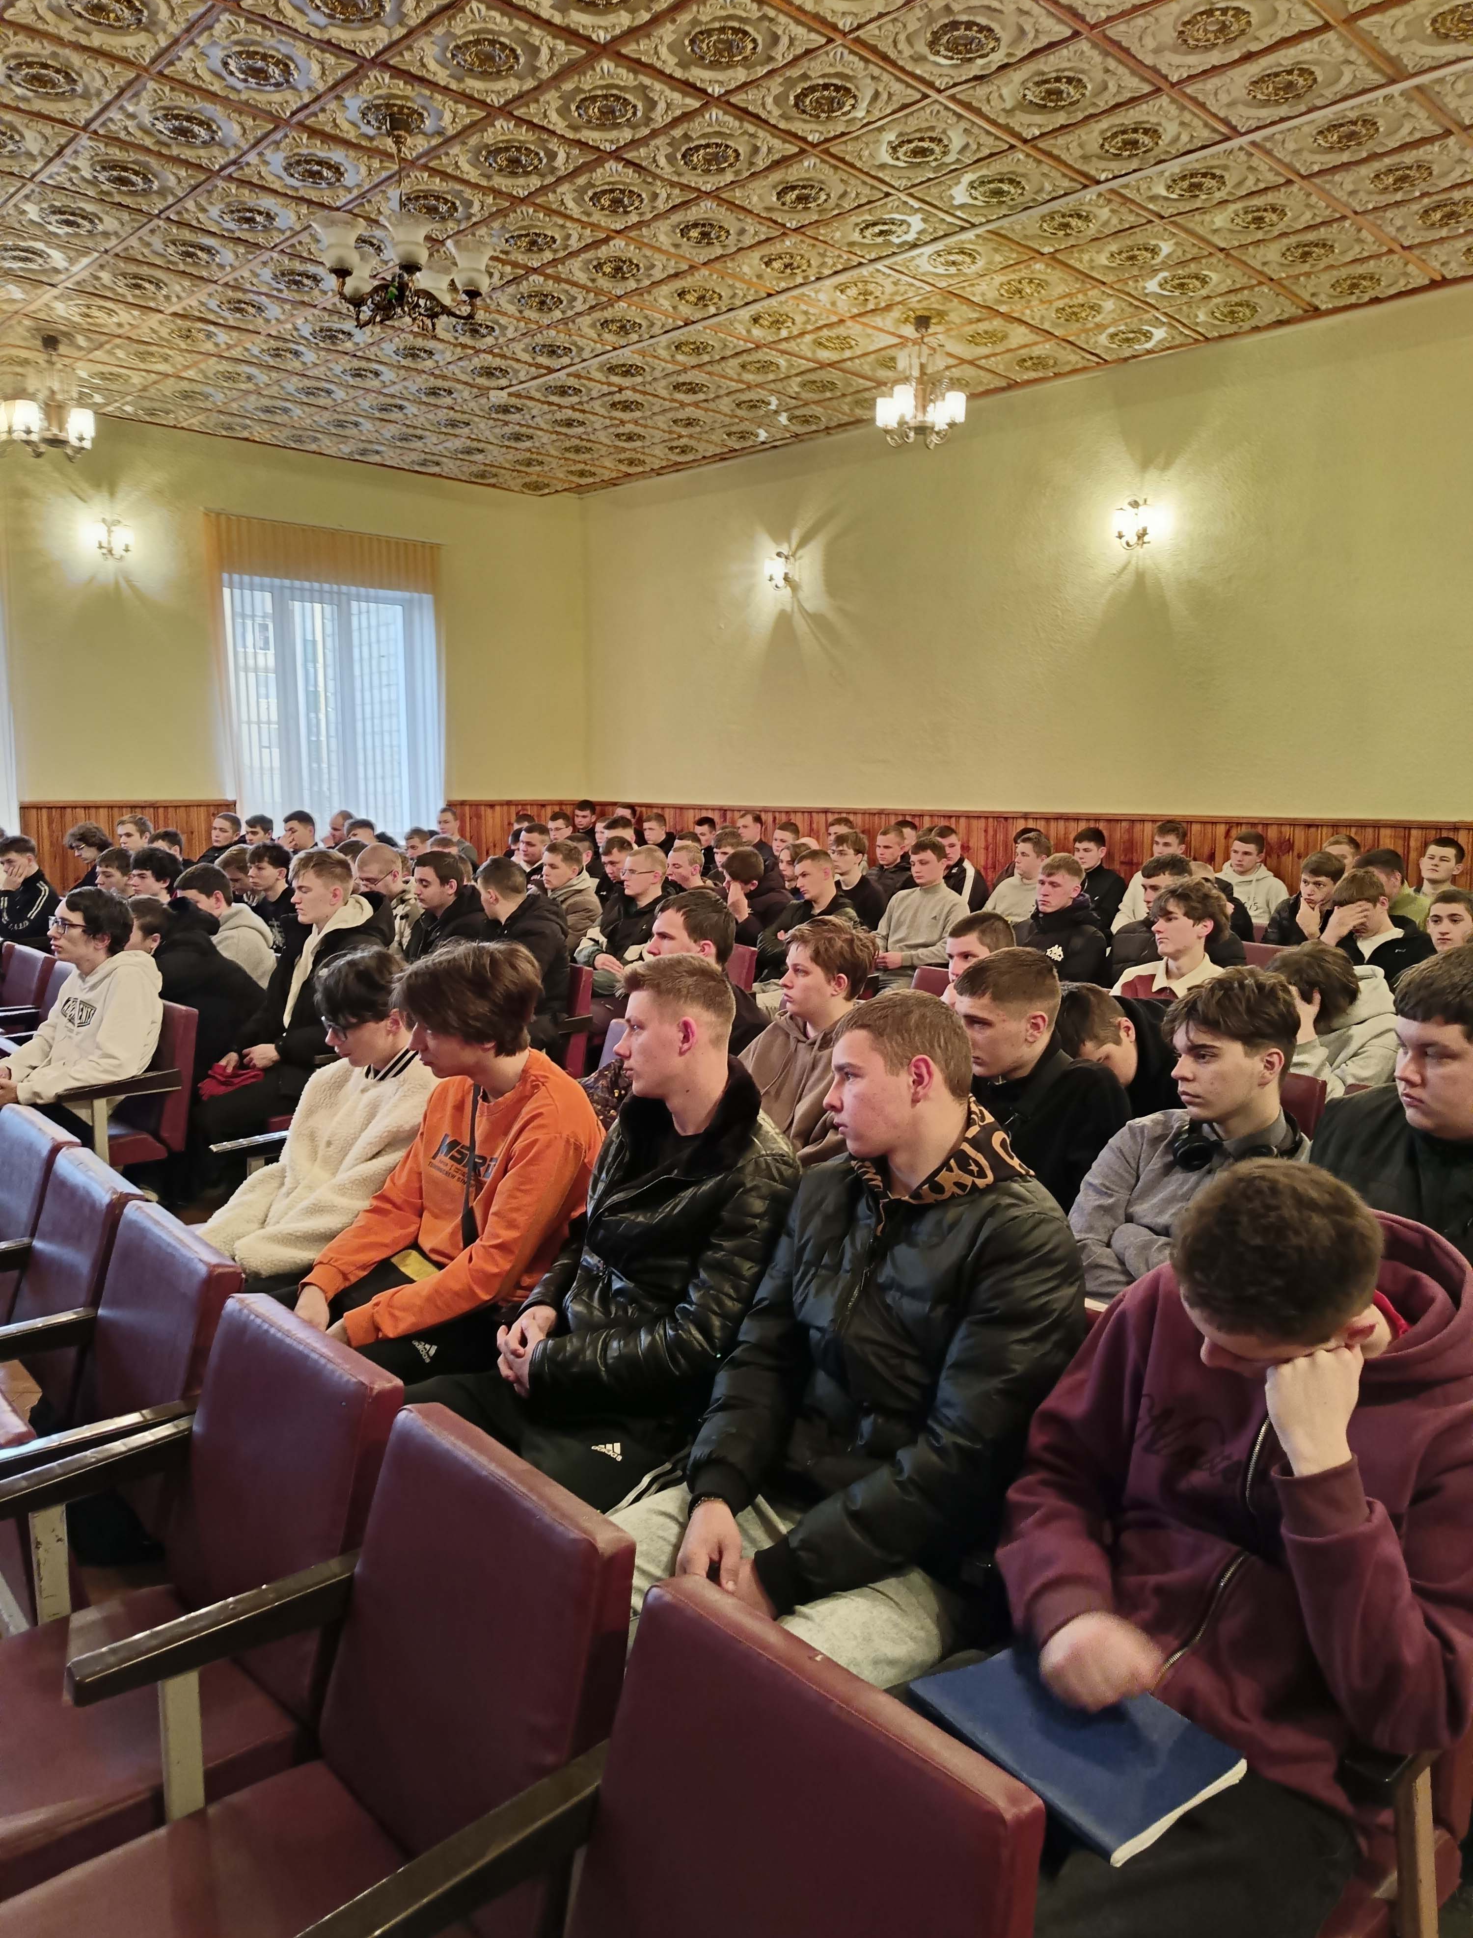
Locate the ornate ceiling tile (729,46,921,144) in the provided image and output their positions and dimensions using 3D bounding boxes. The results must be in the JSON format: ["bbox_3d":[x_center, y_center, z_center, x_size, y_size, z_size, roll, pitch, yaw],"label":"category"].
[{"bbox_3d":[0.349,-3.274,5.133,0.520,0.040,0.570,-7,11,-43],"label":"ornate ceiling tile"}]

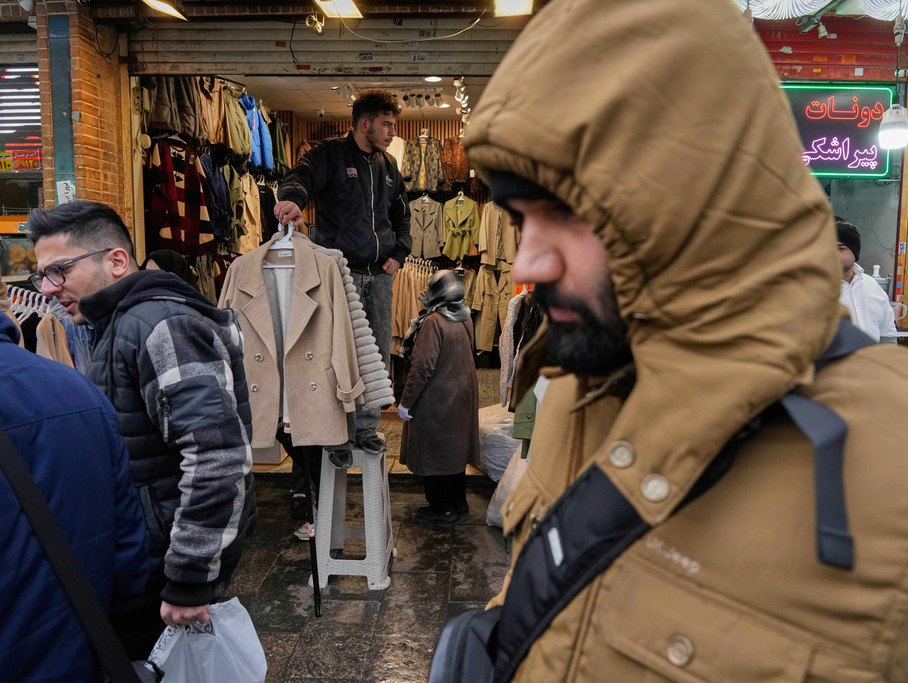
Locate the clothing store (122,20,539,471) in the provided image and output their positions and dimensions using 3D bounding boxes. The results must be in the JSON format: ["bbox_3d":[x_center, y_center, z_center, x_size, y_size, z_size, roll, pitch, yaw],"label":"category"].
[{"bbox_3d":[-0.870,-0.826,6.854,3.150,3.400,3.600,0,4,0],"label":"clothing store"}]

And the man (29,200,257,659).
[{"bbox_3d":[-0.660,0.495,1.560,0.480,1.640,0.540,-1,4,-17],"label":"man"}]

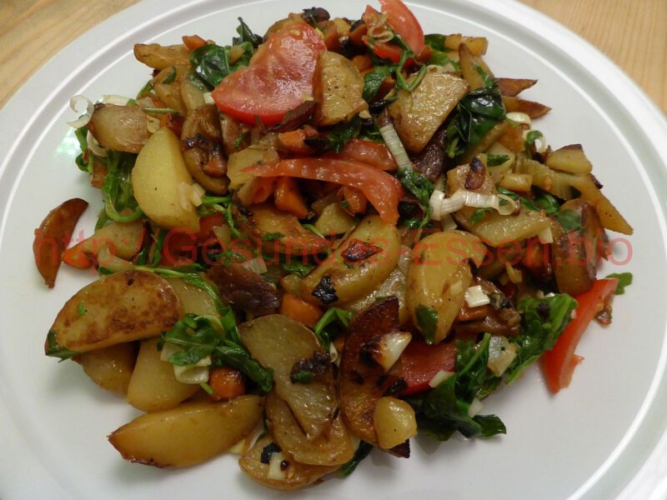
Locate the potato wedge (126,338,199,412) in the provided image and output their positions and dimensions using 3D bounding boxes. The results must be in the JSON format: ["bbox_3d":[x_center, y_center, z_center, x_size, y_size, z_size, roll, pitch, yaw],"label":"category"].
[{"bbox_3d":[-0.053,0.037,0.158,0.022,0.019,0.034,23,63,11],"label":"potato wedge"}]

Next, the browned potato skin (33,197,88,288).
[{"bbox_3d":[-0.106,-0.002,0.187,0.012,0.010,0.037,5,61,2],"label":"browned potato skin"}]

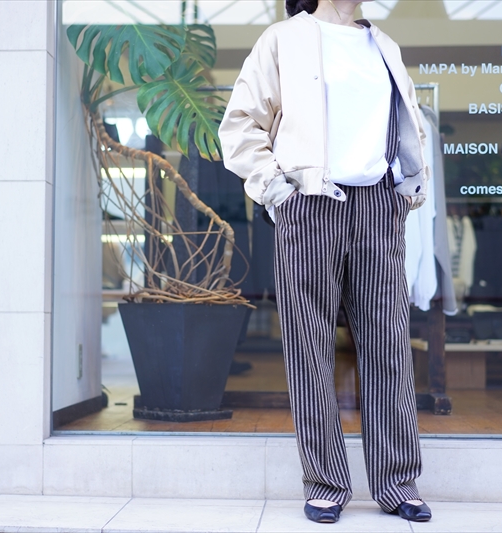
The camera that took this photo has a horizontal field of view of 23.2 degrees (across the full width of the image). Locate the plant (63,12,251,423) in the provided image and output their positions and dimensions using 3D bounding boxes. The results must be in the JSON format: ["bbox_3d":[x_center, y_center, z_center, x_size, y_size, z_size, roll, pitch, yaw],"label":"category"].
[{"bbox_3d":[-0.291,-0.183,4.223,0.600,1.410,0.680,0,-2,3],"label":"plant"}]

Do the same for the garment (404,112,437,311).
[{"bbox_3d":[0.619,-0.224,4.655,0.150,0.790,0.460,0,-2,1],"label":"garment"}]

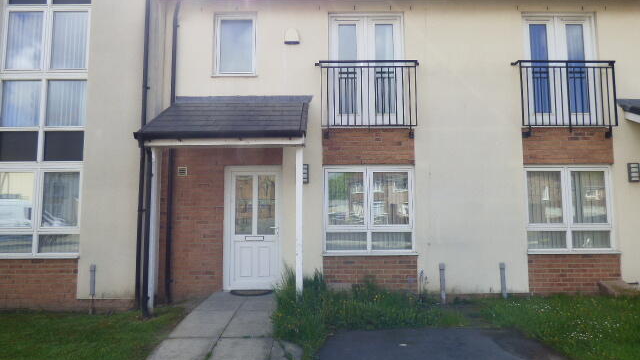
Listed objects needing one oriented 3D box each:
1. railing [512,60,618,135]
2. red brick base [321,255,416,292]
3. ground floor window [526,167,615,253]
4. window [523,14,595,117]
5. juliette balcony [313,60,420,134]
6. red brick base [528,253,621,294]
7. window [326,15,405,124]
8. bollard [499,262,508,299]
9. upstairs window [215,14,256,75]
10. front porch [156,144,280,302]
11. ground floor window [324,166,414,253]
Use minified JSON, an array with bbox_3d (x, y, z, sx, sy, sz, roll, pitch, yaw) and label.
[{"bbox_3d":[4.074,-1.372,6.158,1.719,1.226,0.160,0,-4,0],"label":"railing"},{"bbox_3d":[0.824,1.527,6.037,1.551,0.607,0.130,0,-4,0],"label":"red brick base"},{"bbox_3d":[4.173,0.481,6.189,1.491,1.437,0.100,0,-5,-1],"label":"ground floor window"},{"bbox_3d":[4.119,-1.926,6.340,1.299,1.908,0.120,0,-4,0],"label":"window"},{"bbox_3d":[0.797,-1.405,6.176,1.709,1.190,0.150,0,-5,-1],"label":"juliette balcony"},{"bbox_3d":[4.187,1.556,6.084,1.532,0.673,0.130,0,-5,-1],"label":"red brick base"},{"bbox_3d":[0.806,-1.875,6.341,1.303,1.994,0.100,0,-5,-1],"label":"window"},{"bbox_3d":[2.927,1.613,5.901,0.088,0.575,0.090,0,-5,-1],"label":"bollard"},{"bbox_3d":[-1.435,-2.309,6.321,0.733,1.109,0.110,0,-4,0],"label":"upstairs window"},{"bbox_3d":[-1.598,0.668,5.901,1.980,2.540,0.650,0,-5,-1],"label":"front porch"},{"bbox_3d":[0.824,0.494,6.125,1.515,1.460,0.130,0,-4,0],"label":"ground floor window"}]

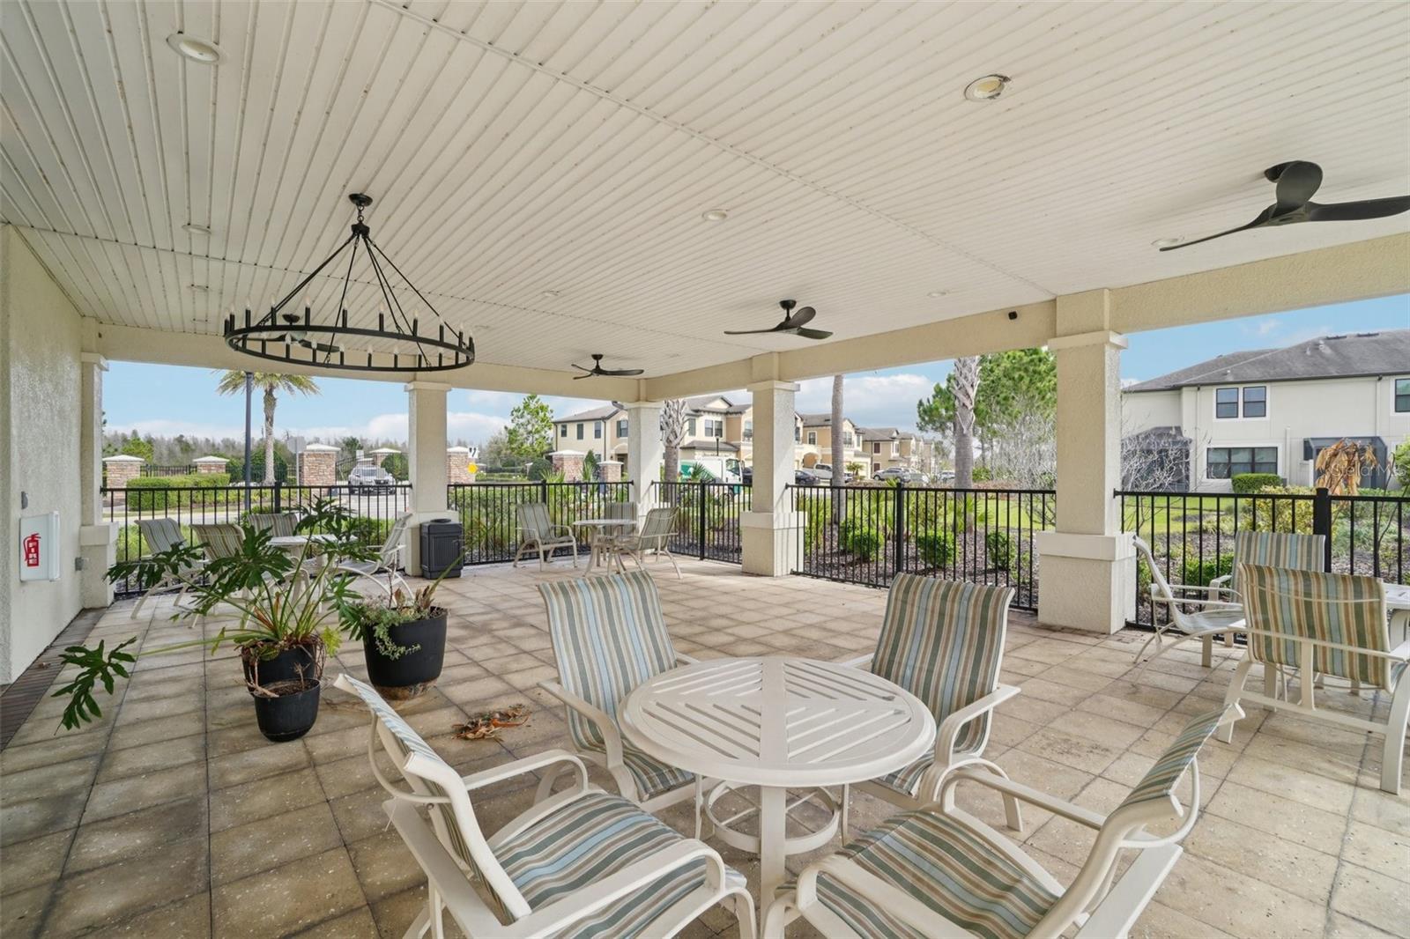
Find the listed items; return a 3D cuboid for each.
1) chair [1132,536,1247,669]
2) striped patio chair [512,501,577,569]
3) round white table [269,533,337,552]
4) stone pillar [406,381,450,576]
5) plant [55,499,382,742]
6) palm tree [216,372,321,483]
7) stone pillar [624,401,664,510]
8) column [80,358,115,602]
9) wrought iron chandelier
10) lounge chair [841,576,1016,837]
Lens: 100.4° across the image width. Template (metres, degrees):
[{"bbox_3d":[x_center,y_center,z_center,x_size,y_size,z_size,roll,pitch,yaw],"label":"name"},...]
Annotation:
[{"bbox_3d":[3.481,1.020,4.160,0.740,0.980,0.620,0,0,35],"label":"chair"},{"bbox_3d":[-2.429,1.003,8.960,0.720,0.980,0.630,0,0,43],"label":"striped patio chair"},{"bbox_3d":[-4.259,1.122,6.500,0.960,0.730,0.960,0,0,-41],"label":"round white table"},{"bbox_3d":[-3.829,0.107,8.228,0.610,2.630,0.610,0,0,-41],"label":"stone pillar"},{"bbox_3d":[-2.782,0.825,3.482,1.380,1.220,1.120,0,0,-38],"label":"plant"},{"bbox_3d":[-25.999,-2.600,35.000,5.200,8.400,5.200,0,0,-37],"label":"palm tree"},{"bbox_3d":[-1.160,0.117,11.099,0.550,2.760,0.550,0,0,-41],"label":"stone pillar"},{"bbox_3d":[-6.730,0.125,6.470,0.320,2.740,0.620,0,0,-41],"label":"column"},{"bbox_3d":[-2.129,-1.192,3.650,1.330,0.985,1.330,0,0,-41],"label":"wrought iron chandelier"},{"bbox_3d":[0.810,0.995,2.390,0.820,0.980,0.650,0,0,-43],"label":"lounge chair"}]

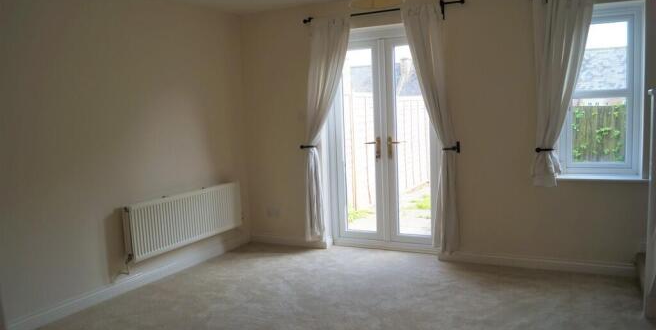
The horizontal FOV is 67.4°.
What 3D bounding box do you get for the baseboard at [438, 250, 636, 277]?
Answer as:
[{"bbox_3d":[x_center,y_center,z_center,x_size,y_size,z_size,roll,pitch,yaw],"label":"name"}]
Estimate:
[{"bbox_3d":[1.635,0.798,3.987,1.534,0.090,0.018,0,6,28],"label":"baseboard"}]

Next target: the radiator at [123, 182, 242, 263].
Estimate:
[{"bbox_3d":[-1.222,0.463,4.362,0.090,0.453,1.365,0,6,28],"label":"radiator"}]

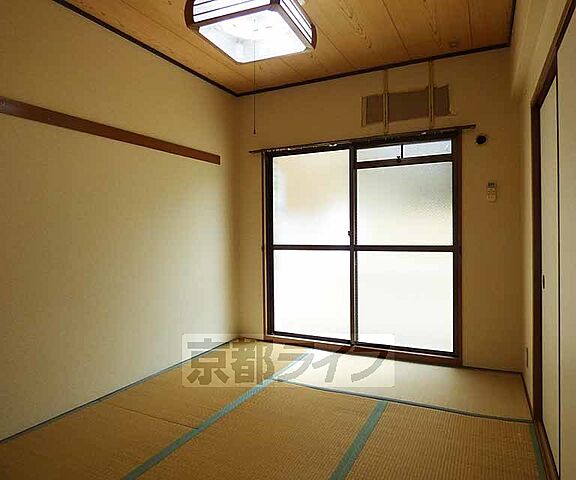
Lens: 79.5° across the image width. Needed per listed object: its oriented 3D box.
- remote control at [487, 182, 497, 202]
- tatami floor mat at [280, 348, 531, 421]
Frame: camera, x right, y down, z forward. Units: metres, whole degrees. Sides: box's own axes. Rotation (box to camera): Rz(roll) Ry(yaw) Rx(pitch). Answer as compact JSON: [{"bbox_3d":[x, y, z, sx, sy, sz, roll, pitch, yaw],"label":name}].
[{"bbox_3d":[1.599,-0.371,2.720,0.060,0.158,0.024,0,1,27],"label":"remote control"},{"bbox_3d":[0.825,1.065,2.660,1.690,0.040,0.820,-1,-1,26],"label":"tatami floor mat"}]

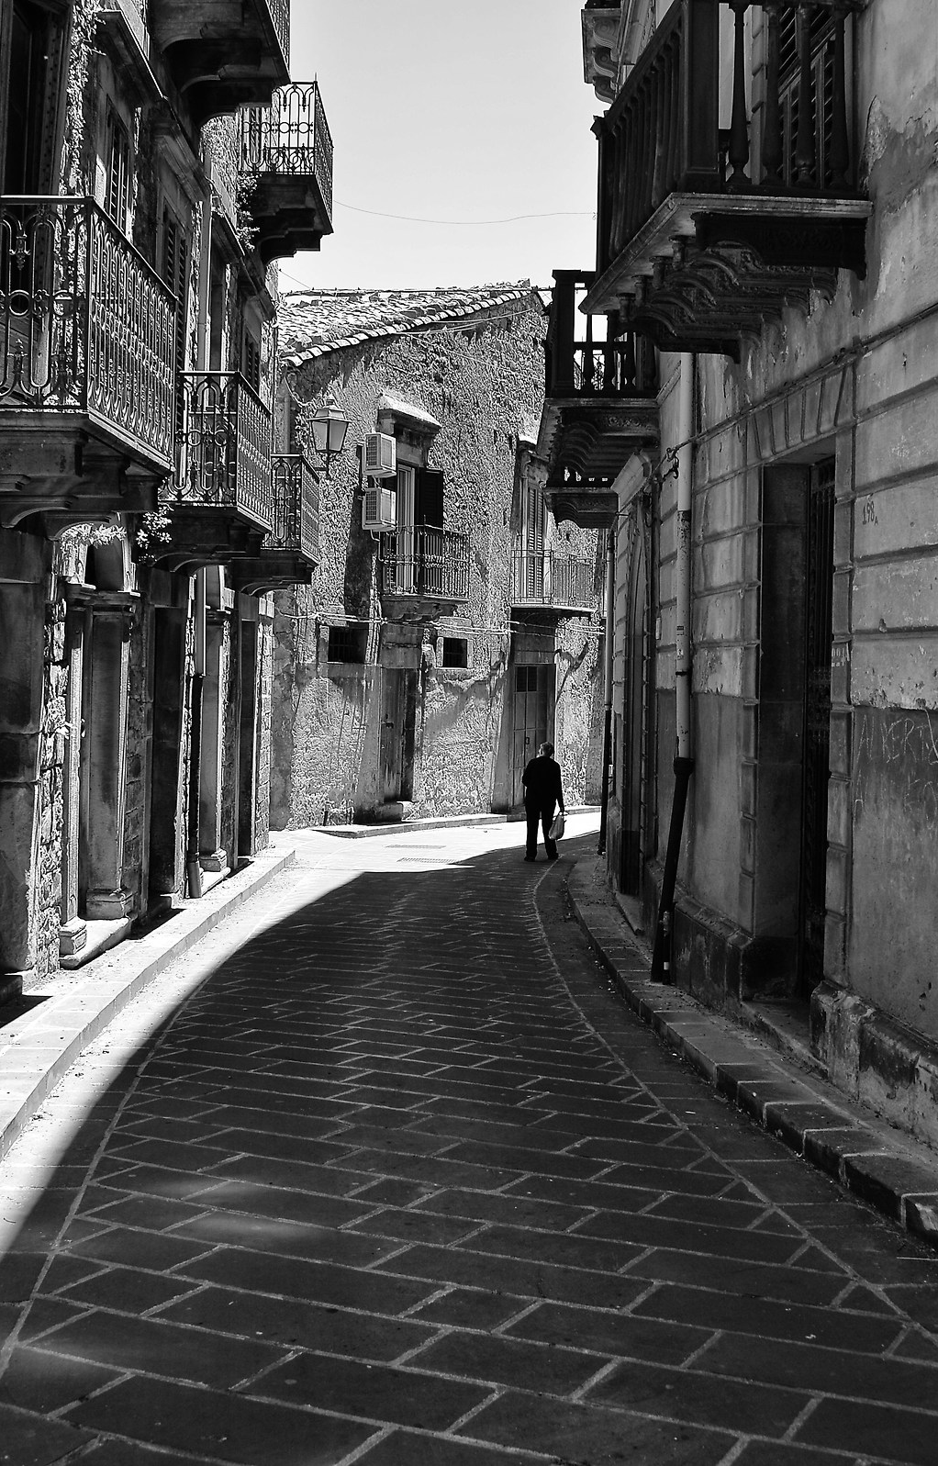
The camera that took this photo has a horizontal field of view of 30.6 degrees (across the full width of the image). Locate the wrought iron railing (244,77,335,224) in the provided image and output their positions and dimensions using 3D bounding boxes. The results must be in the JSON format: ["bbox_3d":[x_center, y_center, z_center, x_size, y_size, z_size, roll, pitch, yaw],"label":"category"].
[{"bbox_3d":[-2.020,-6.480,19.250,0.800,0.990,2.150,1,2,1],"label":"wrought iron railing"}]

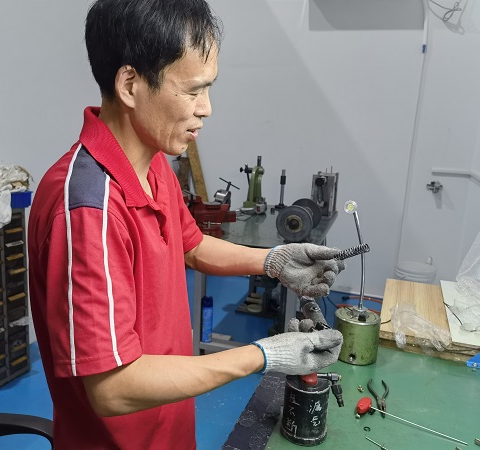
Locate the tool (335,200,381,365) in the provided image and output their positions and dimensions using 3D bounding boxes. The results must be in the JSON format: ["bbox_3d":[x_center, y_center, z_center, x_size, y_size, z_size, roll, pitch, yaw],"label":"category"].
[{"bbox_3d":[0.336,0.157,1.302,0.135,0.435,0.130,6,14,14],"label":"tool"}]

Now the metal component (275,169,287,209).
[{"bbox_3d":[0.315,-0.271,3.482,0.088,0.280,0.088,8,14,18],"label":"metal component"}]

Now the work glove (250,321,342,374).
[{"bbox_3d":[0.109,0.236,0.900,0.175,0.095,0.090,-2,14,-21],"label":"work glove"}]

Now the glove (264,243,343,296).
[{"bbox_3d":[0.143,0.099,1.040,0.170,0.110,0.100,2,13,-6],"label":"glove"}]

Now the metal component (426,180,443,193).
[{"bbox_3d":[1.475,-0.292,3.549,0.120,0.090,0.080,8,14,18],"label":"metal component"}]

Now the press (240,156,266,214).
[{"bbox_3d":[0.102,-0.285,3.270,0.165,0.380,0.200,8,14,18],"label":"press"}]

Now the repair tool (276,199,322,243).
[{"bbox_3d":[0.325,-0.022,2.603,0.195,0.195,0.330,8,14,18],"label":"repair tool"}]

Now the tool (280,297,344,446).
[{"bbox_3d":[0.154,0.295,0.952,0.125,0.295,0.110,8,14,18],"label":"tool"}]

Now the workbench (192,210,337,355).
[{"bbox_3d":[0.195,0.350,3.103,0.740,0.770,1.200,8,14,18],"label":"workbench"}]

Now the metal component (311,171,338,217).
[{"bbox_3d":[0.612,-0.236,3.337,0.170,0.310,0.150,8,14,18],"label":"metal component"}]

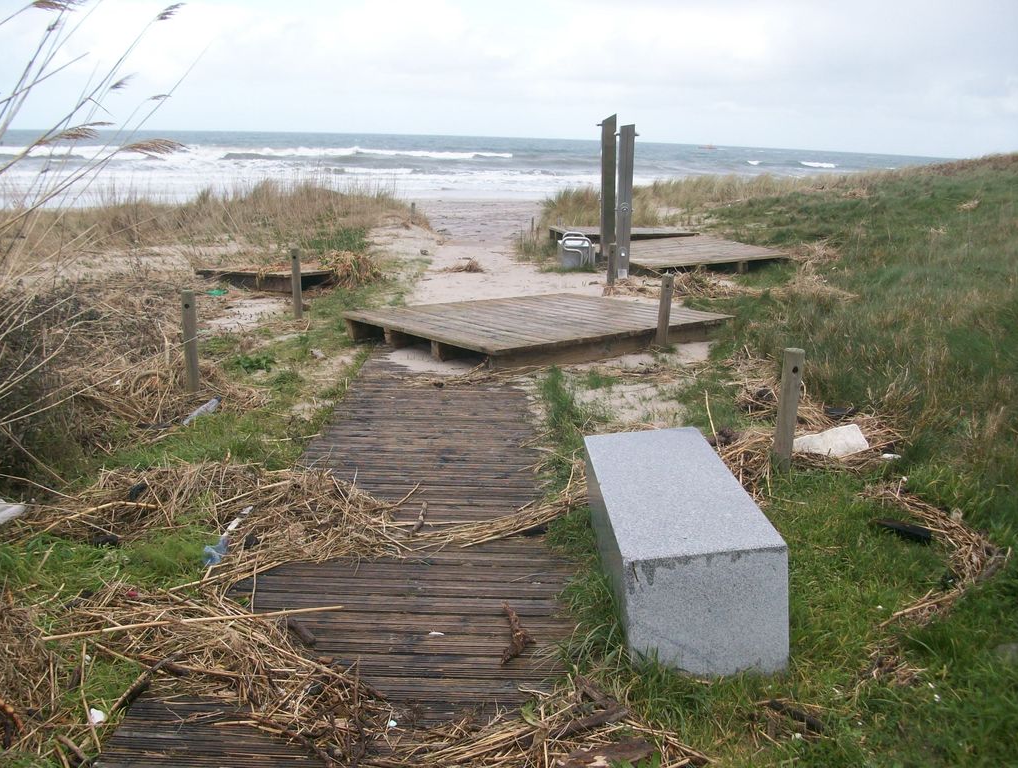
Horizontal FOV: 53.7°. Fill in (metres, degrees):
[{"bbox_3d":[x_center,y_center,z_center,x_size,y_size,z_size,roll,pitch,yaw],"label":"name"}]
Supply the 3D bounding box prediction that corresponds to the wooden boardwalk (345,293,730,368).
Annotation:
[{"bbox_3d":[0.268,-0.507,9.017,2.680,0.190,2.190,-10,16,-38],"label":"wooden boardwalk"}]

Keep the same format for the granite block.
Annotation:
[{"bbox_3d":[0.627,0.581,3.930,0.515,0.417,1.468,-5,12,0],"label":"granite block"}]

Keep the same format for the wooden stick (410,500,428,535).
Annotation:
[{"bbox_3d":[-0.410,0.588,4.522,0.045,0.035,0.370,2,13,2],"label":"wooden stick"}]

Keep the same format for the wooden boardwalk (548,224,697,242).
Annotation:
[{"bbox_3d":[2.377,-3.061,21.017,2.650,0.281,1.668,-3,14,-19],"label":"wooden boardwalk"}]

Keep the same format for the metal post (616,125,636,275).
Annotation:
[{"bbox_3d":[1.625,-2.563,14.126,0.190,2.120,0.180,0,14,0],"label":"metal post"}]

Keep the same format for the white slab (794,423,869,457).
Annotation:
[{"bbox_3d":[1.647,0.301,5.170,0.370,0.080,0.210,-10,28,-11],"label":"white slab"}]

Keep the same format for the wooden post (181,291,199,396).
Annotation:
[{"bbox_3d":[-2.144,-0.277,6.743,0.092,0.703,0.092,2,13,0],"label":"wooden post"}]

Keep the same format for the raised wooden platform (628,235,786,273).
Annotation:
[{"bbox_3d":[2.706,-2.014,15.879,2.150,0.220,2.850,-7,16,-13],"label":"raised wooden platform"}]

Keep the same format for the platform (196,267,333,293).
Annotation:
[{"bbox_3d":[-3.094,-1.341,12.847,1.314,0.217,1.099,5,11,18],"label":"platform"}]

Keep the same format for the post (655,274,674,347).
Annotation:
[{"bbox_3d":[1.420,-0.667,9.169,0.100,0.645,0.100,2,13,0],"label":"post"}]

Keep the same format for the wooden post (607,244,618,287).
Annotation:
[{"bbox_3d":[1.426,-1.630,13.848,0.095,0.565,0.095,2,13,0],"label":"wooden post"}]

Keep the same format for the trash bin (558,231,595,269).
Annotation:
[{"bbox_3d":[1.030,-2.068,15.329,0.560,0.550,0.480,2,14,0],"label":"trash bin"}]

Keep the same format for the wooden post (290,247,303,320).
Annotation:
[{"bbox_3d":[-2.326,-1.103,11.096,0.093,0.780,0.093,0,14,0],"label":"wooden post"}]

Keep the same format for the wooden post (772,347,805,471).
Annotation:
[{"bbox_3d":[1.379,0.120,4.947,0.100,0.605,0.100,2,14,0],"label":"wooden post"}]

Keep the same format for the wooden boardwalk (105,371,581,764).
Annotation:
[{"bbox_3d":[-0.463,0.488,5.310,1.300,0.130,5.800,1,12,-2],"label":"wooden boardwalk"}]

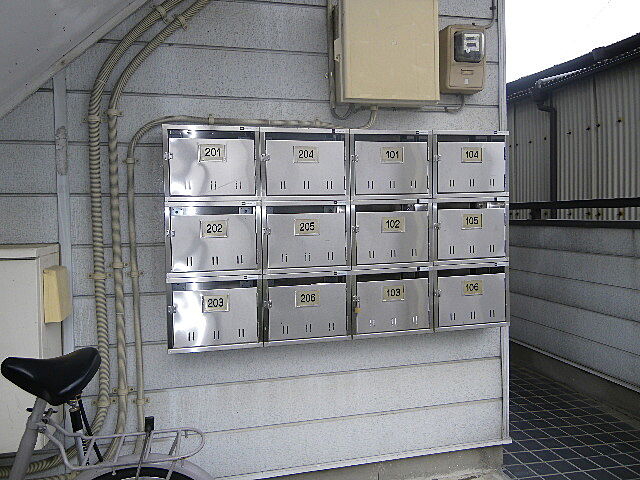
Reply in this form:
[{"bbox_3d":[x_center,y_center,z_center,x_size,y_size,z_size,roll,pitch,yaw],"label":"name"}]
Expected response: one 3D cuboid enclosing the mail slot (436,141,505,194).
[{"bbox_3d":[0.567,-0.286,2.060,0.310,0.236,0.145,-2,3,-13],"label":"mail slot"}]

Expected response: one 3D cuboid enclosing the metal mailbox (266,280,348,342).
[{"bbox_3d":[-0.057,0.246,1.938,0.316,0.244,0.145,-2,3,-13],"label":"metal mailbox"}]

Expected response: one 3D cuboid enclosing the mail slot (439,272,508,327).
[{"bbox_3d":[0.577,0.226,2.086,0.315,0.241,0.145,-2,3,-13],"label":"mail slot"}]

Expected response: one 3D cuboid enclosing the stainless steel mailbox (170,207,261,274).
[{"bbox_3d":[-0.379,-0.007,1.850,0.319,0.253,0.145,-2,3,-13],"label":"stainless steel mailbox"}]

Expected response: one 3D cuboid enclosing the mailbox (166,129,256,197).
[{"bbox_3d":[-0.384,-0.264,1.847,0.321,0.252,0.141,-2,2,-14],"label":"mailbox"}]

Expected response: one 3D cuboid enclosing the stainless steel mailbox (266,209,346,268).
[{"bbox_3d":[-0.062,-0.014,1.925,0.315,0.248,0.145,-2,3,-13],"label":"stainless steel mailbox"}]

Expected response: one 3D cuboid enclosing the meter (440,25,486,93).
[{"bbox_3d":[0.574,-0.724,2.082,0.168,0.255,0.112,-2,2,-14],"label":"meter"}]

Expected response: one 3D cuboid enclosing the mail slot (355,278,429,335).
[{"bbox_3d":[0.258,0.236,2.011,0.313,0.241,0.145,-2,3,-13],"label":"mail slot"}]

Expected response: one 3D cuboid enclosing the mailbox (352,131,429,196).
[{"bbox_3d":[0.253,-0.283,2.001,0.321,0.252,0.141,-2,2,-14],"label":"mailbox"}]

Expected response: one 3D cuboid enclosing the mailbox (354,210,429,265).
[{"bbox_3d":[0.255,-0.020,1.999,0.312,0.234,0.145,-2,3,-13],"label":"mailbox"}]

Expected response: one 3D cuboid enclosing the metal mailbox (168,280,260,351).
[{"bbox_3d":[-0.373,0.252,1.864,0.321,0.252,0.141,-2,2,-14],"label":"metal mailbox"}]

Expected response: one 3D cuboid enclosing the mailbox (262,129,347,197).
[{"bbox_3d":[-0.066,-0.274,1.924,0.321,0.252,0.141,-2,2,-14],"label":"mailbox"}]

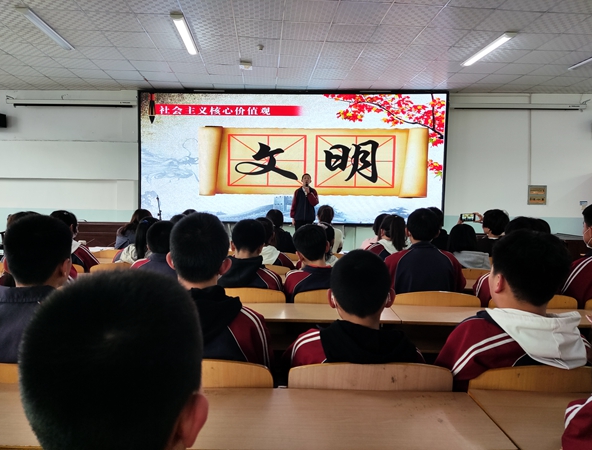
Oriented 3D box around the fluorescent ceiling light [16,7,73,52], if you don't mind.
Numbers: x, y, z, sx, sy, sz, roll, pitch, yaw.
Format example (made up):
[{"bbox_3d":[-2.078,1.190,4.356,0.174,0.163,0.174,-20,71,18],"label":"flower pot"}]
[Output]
[{"bbox_3d":[-3.259,-2.546,5.697,0.145,0.070,1.240,1,3,-4],"label":"fluorescent ceiling light"}]

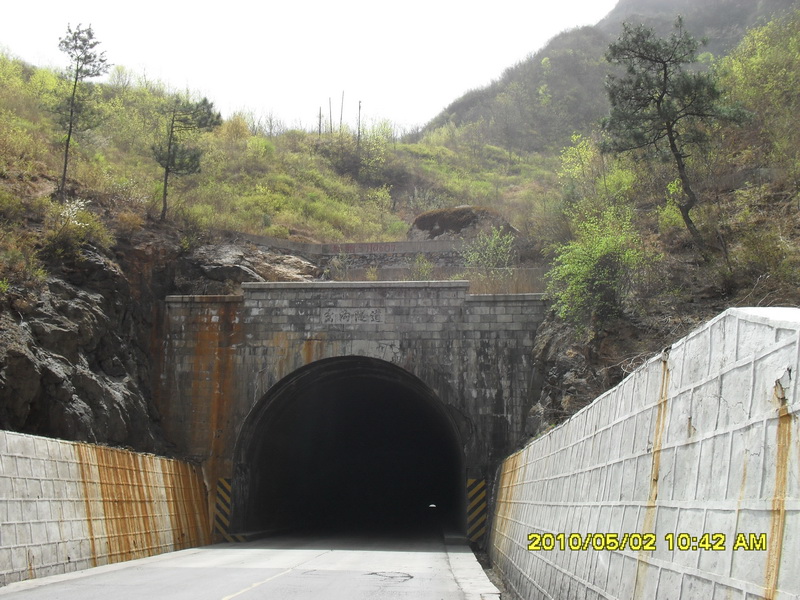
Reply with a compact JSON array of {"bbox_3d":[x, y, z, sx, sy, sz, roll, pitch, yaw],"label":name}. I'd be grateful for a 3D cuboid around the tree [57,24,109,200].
[{"bbox_3d":[-12.678,-7.626,32.301,2.080,7.600,2.080,0,-14,0],"label":"tree"}]

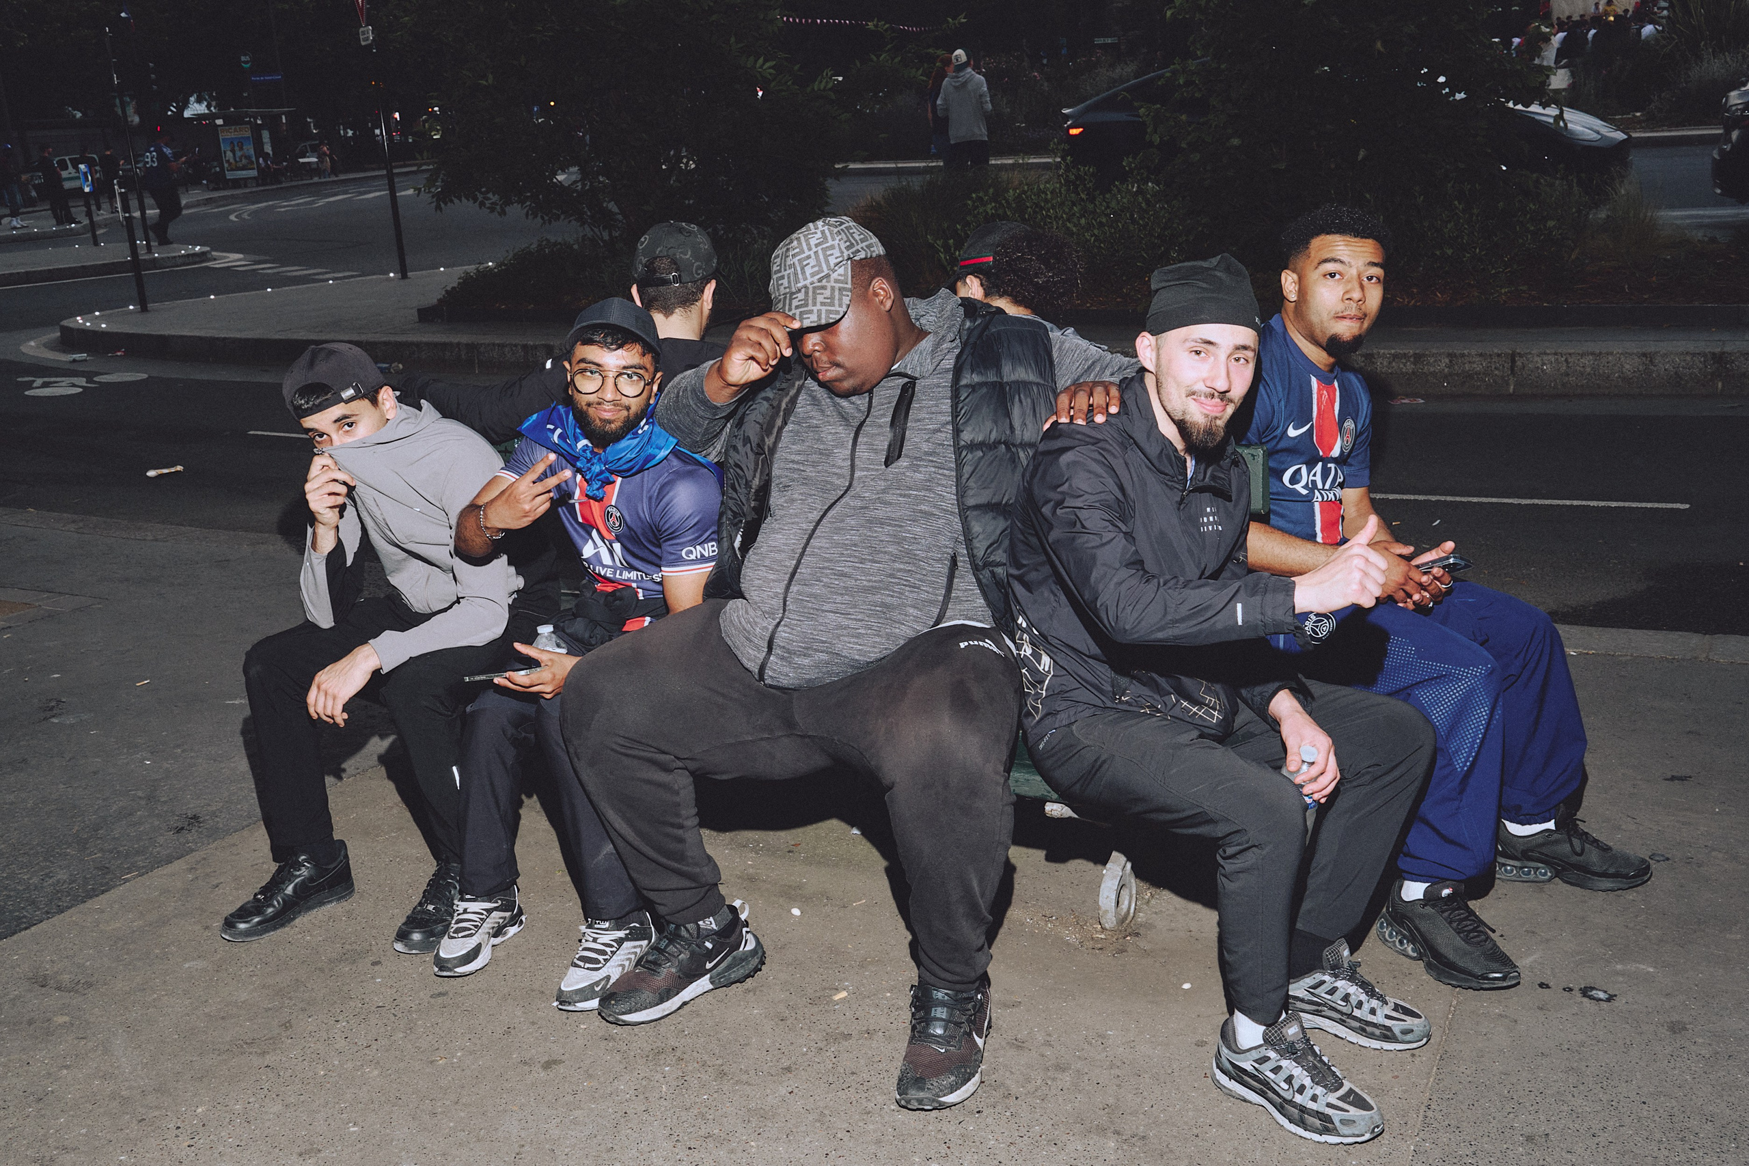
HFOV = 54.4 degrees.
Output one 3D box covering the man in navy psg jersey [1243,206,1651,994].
[{"bbox_3d":[0.985,-0.033,3.170,0.800,1.330,0.660,10,20,38],"label":"man in navy psg jersey"}]

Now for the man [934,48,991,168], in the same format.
[{"bbox_3d":[0.947,-4.563,17.544,0.570,1.770,0.400,-3,16,4],"label":"man"}]

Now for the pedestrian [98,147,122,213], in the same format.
[{"bbox_3d":[-20.576,-10.850,45.800,0.540,1.750,0.420,4,18,27],"label":"pedestrian"}]

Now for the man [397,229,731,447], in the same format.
[{"bbox_3d":[-0.591,-0.201,4.108,0.950,1.310,0.800,1,16,14],"label":"man"}]

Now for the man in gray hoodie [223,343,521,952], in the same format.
[{"bbox_3d":[-0.996,0.087,3.551,0.580,1.220,0.770,9,20,38],"label":"man in gray hoodie"}]

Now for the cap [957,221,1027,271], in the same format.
[{"bbox_3d":[0.245,-0.687,3.526,0.180,0.150,0.260,-18,11,-40],"label":"cap"}]

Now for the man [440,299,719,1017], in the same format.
[{"bbox_3d":[-0.527,0.076,3.251,0.560,1.230,0.760,4,17,24],"label":"man"}]

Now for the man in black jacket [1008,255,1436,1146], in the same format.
[{"bbox_3d":[0.600,0.126,2.816,0.780,1.320,0.560,10,22,42],"label":"man in black jacket"}]

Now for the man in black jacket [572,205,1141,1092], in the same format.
[{"bbox_3d":[-0.027,0.051,2.982,0.870,1.370,0.850,3,16,20],"label":"man in black jacket"}]

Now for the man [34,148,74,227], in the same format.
[{"bbox_3d":[-17.527,-8.515,36.500,0.500,1.700,0.520,-10,17,-25],"label":"man"}]

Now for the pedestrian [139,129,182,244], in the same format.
[{"bbox_3d":[-11.651,-6.463,27.800,0.550,1.750,0.600,8,20,36],"label":"pedestrian"}]

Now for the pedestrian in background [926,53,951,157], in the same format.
[{"bbox_3d":[0.753,-4.454,17.200,0.350,1.680,0.450,-14,19,-35],"label":"pedestrian in background"}]

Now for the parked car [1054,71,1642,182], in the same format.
[{"bbox_3d":[3.968,-3.708,14.500,4.600,1.460,1.850,1,16,15],"label":"parked car"}]

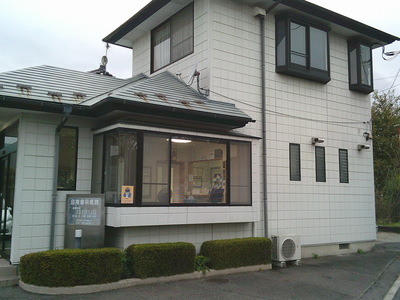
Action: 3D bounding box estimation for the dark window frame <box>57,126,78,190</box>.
[{"bbox_3d":[-2.490,0.162,7.356,0.400,1.204,0.101,5,-8,-34],"label":"dark window frame"}]

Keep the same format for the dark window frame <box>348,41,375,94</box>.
[{"bbox_3d":[4.537,-2.309,11.047,0.744,1.336,0.304,5,-8,-34],"label":"dark window frame"}]

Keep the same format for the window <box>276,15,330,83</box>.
[{"bbox_3d":[2.598,-2.467,9.751,1.655,1.356,0.304,5,-8,-34],"label":"window"}]

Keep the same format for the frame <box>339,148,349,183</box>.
[{"bbox_3d":[3.760,0.431,10.296,0.353,0.880,0.090,5,-7,-34],"label":"frame"}]

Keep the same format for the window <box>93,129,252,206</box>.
[{"bbox_3d":[-0.489,0.442,8.008,3.010,1.352,1.250,5,-7,-34],"label":"window"}]

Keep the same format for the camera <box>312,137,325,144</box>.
[{"bbox_3d":[2.943,-0.228,9.762,0.132,0.157,0.253,5,-8,-34],"label":"camera"}]

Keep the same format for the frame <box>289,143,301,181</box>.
[{"bbox_3d":[2.236,0.301,9.281,0.360,0.876,0.090,5,-7,-34],"label":"frame"}]

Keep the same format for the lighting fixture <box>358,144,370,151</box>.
[{"bbox_3d":[4.521,-0.064,10.813,0.132,0.152,0.253,5,-8,-34],"label":"lighting fixture"}]

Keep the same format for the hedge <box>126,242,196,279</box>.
[{"bbox_3d":[-0.656,1.919,6.910,1.110,0.480,0.420,5,-7,-34],"label":"hedge"}]

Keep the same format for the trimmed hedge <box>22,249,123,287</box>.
[{"bbox_3d":[-2.006,1.844,6.162,1.417,0.486,0.739,5,-8,-34],"label":"trimmed hedge"}]

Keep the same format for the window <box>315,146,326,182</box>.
[{"bbox_3d":[2.995,0.366,9.787,0.366,0.876,0.090,5,-7,-34],"label":"window"}]

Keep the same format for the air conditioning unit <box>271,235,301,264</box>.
[{"bbox_3d":[1.884,2.139,8.530,0.670,0.575,0.260,5,-7,-34],"label":"air conditioning unit"}]

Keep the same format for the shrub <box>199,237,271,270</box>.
[{"bbox_3d":[0.744,2.041,7.830,1.490,0.485,0.400,5,-7,-34],"label":"shrub"}]

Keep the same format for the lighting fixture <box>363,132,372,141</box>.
[{"bbox_3d":[4.698,-0.372,10.998,0.213,0.213,0.202,5,-8,-34],"label":"lighting fixture"}]

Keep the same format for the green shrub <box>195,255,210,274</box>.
[{"bbox_3d":[0.023,2.089,7.224,0.270,0.300,0.250,5,-7,-34],"label":"green shrub"}]

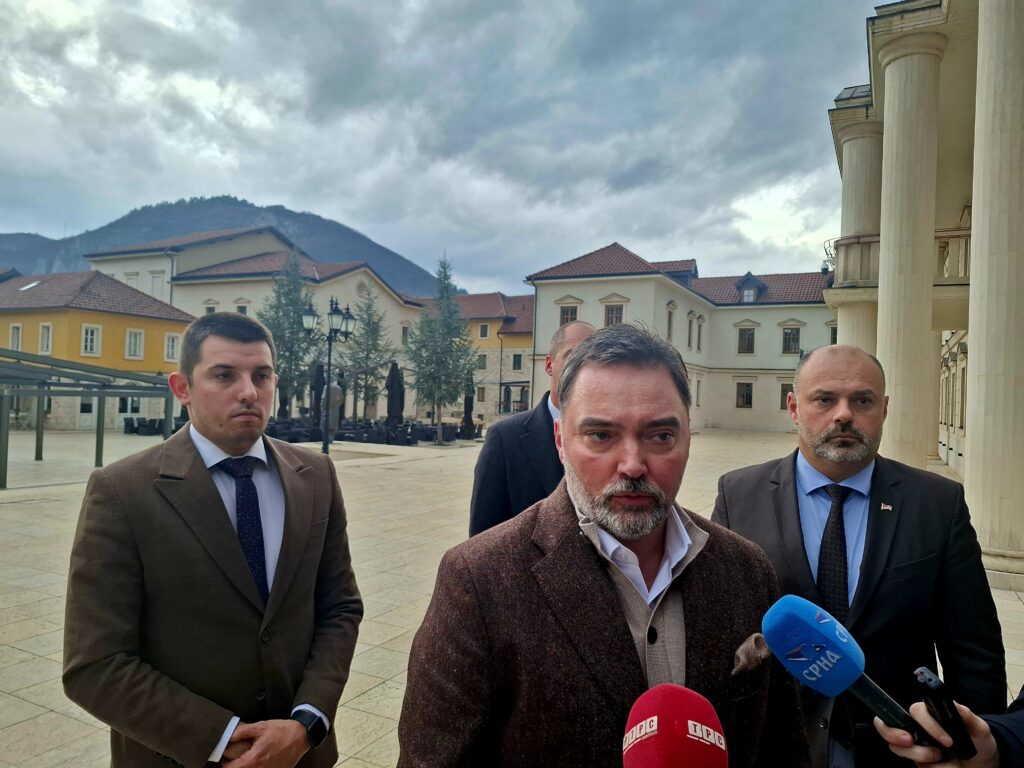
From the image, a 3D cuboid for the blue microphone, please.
[{"bbox_3d":[0.336,0.291,0.660,0.215,0.064,0.064,43,29,2],"label":"blue microphone"}]

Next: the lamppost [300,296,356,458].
[{"bbox_3d":[-5.127,-0.219,19.184,1.500,4.472,1.400,3,-1,-27],"label":"lamppost"}]

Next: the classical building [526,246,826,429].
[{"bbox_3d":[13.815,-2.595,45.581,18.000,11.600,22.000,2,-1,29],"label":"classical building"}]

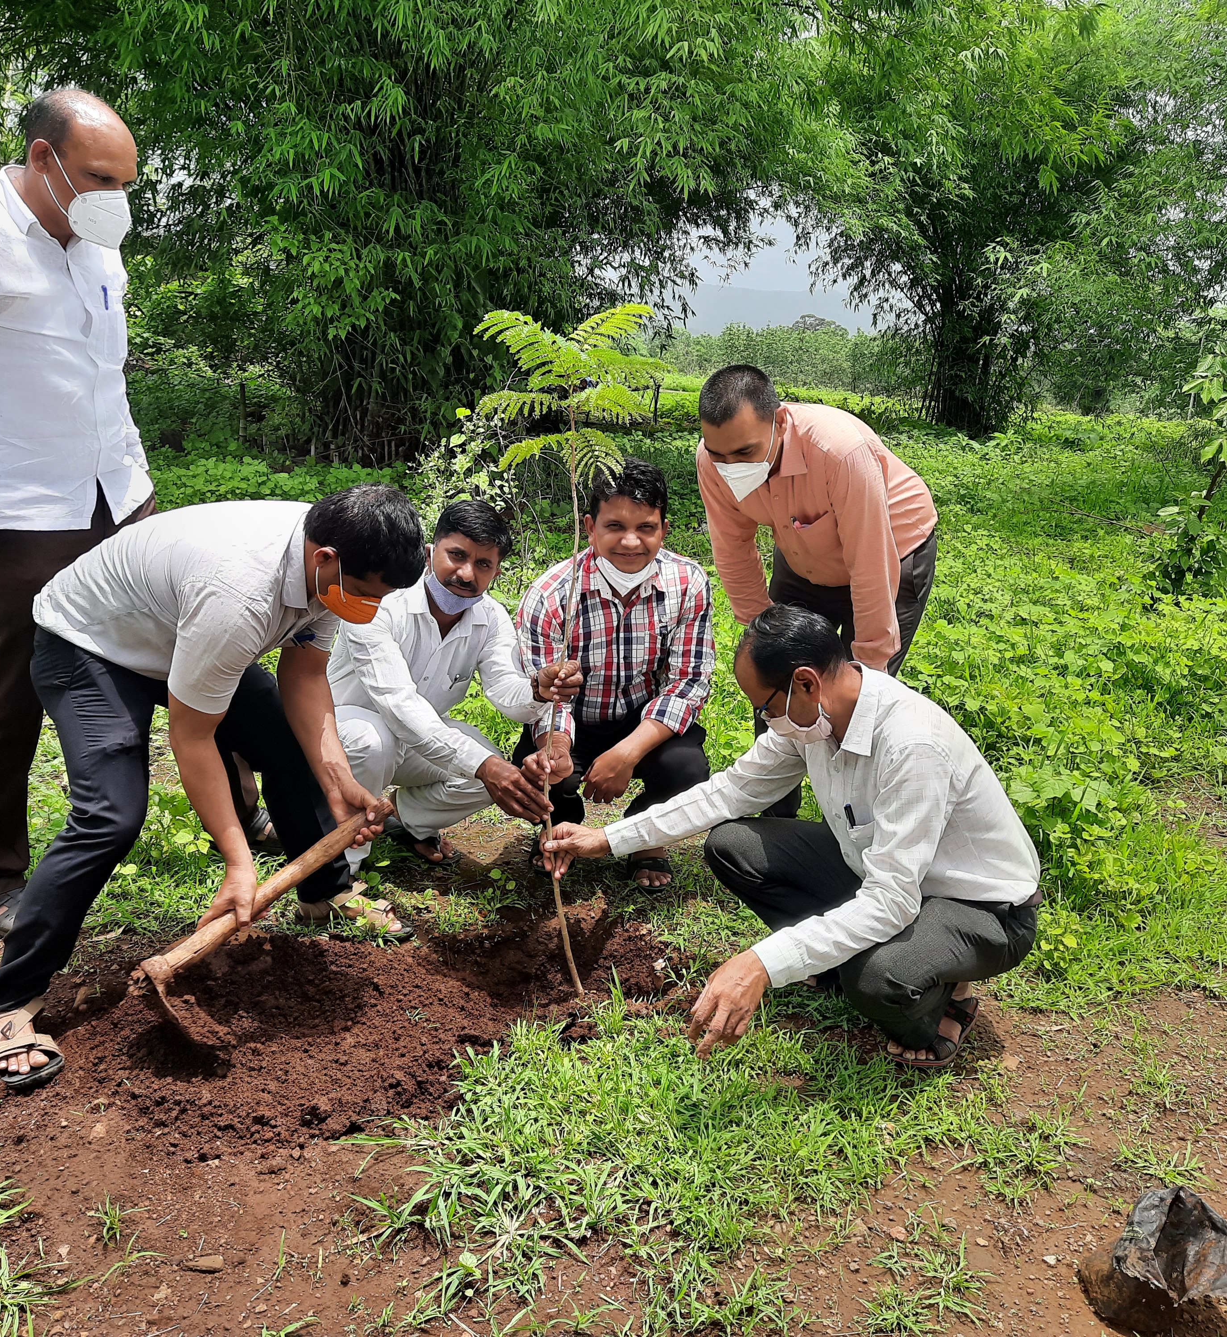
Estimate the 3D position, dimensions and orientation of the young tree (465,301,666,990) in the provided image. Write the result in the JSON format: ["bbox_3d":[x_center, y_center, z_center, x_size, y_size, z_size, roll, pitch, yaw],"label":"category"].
[{"bbox_3d":[-0.085,0.010,2.358,0.350,1.300,0.360,0,14,0],"label":"young tree"}]

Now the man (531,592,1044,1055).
[{"bbox_3d":[0.360,0.269,2.306,0.800,0.860,0.620,-9,18,-29],"label":"man"}]

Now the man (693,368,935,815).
[{"bbox_3d":[0.477,-0.090,2.943,0.720,1.210,0.520,-14,21,-42],"label":"man"}]

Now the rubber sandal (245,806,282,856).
[{"bbox_3d":[-0.870,0.403,3.225,0.280,0.100,0.100,9,18,29],"label":"rubber sandal"}]

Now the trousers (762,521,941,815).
[{"bbox_3d":[0.560,0.050,3.075,0.460,0.840,0.430,-14,21,-42],"label":"trousers"}]

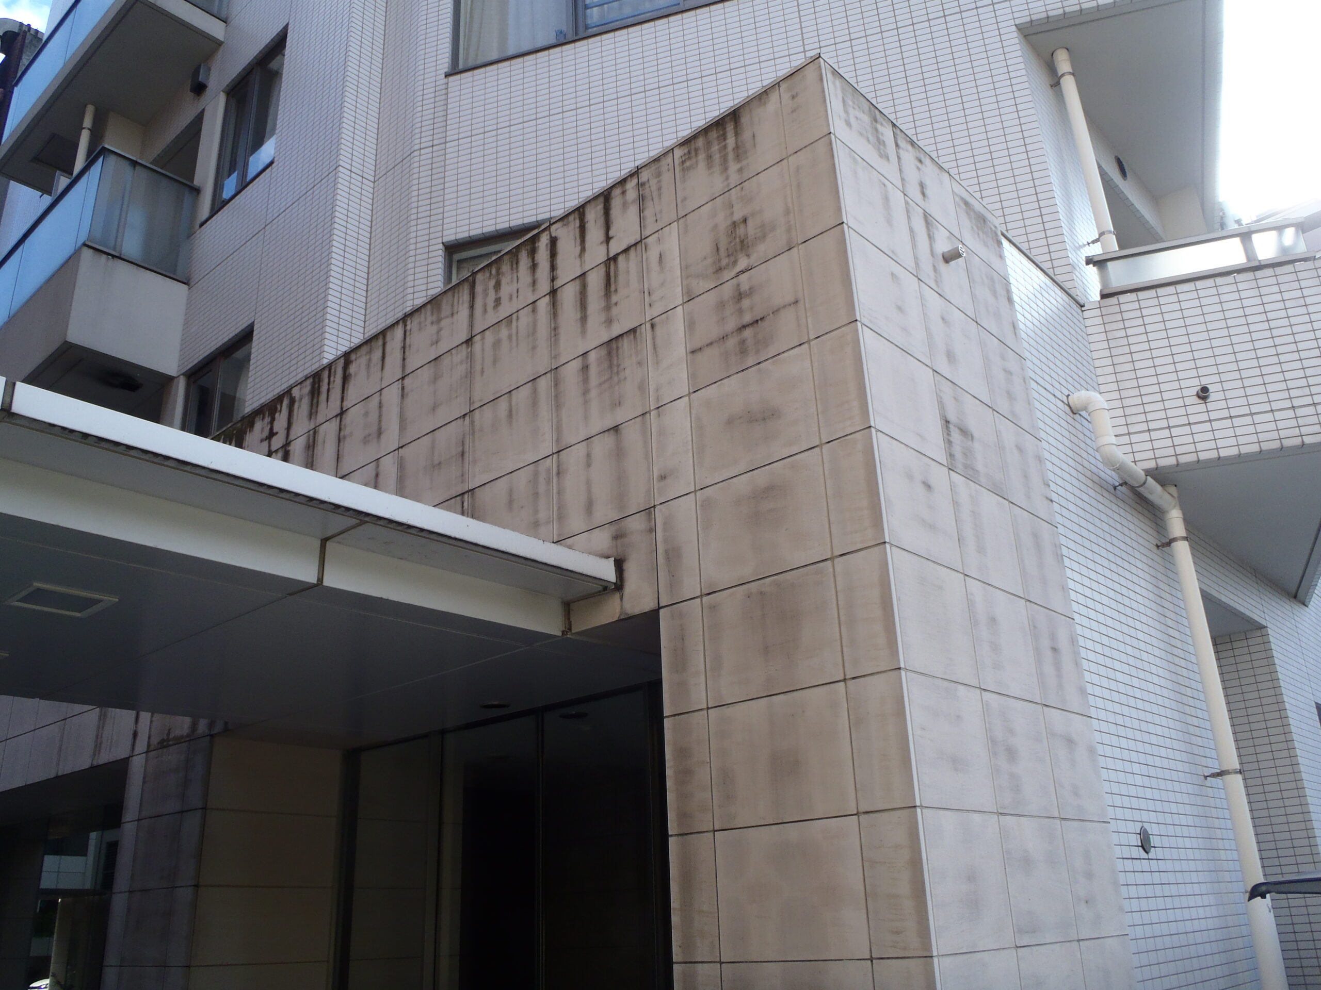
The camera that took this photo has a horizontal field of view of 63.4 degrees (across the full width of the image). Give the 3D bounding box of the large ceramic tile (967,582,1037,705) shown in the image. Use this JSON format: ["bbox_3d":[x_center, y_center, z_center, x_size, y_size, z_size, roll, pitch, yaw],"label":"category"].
[{"bbox_3d":[1.266,0.548,3.962,0.025,0.408,0.505,-20,-27,38],"label":"large ceramic tile"}]

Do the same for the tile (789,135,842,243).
[{"bbox_3d":[0.586,-1.136,3.962,0.198,0.399,0.022,-20,-27,38],"label":"tile"}]

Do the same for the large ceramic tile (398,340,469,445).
[{"bbox_3d":[-1.157,-0.521,5.521,0.582,0.408,0.020,-20,-27,38],"label":"large ceramic tile"}]

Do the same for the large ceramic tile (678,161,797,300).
[{"bbox_3d":[0.303,-1.028,4.202,0.555,0.398,0.030,-20,-27,38],"label":"large ceramic tile"}]

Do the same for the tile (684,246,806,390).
[{"bbox_3d":[0.320,-0.655,4.049,0.558,0.399,0.022,-20,-27,38],"label":"tile"}]

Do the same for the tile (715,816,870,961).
[{"bbox_3d":[0.412,1.262,3.405,0.569,0.404,0.025,-20,-27,38],"label":"tile"}]

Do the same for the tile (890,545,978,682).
[{"bbox_3d":[0.897,0.411,3.502,0.022,0.399,0.499,-20,-27,38],"label":"tile"}]

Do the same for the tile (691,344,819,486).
[{"bbox_3d":[0.349,-0.281,3.990,0.569,0.409,0.030,-20,-27,38],"label":"tile"}]

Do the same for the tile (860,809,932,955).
[{"bbox_3d":[0.700,1.146,3.161,0.198,0.403,0.030,-20,-27,38],"label":"tile"}]

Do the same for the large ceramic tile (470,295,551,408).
[{"bbox_3d":[-0.717,-0.681,5.156,0.589,0.409,0.025,-20,-27,38],"label":"large ceramic tile"}]

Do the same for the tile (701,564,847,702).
[{"bbox_3d":[0.384,0.489,3.691,0.567,0.404,0.030,-20,-27,38],"label":"tile"}]

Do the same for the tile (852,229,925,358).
[{"bbox_3d":[0.847,-0.719,3.945,0.022,0.399,0.499,-20,-27,38],"label":"tile"}]

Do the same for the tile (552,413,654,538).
[{"bbox_3d":[-0.233,-0.066,4.380,0.563,0.398,0.030,-20,-27,38],"label":"tile"}]

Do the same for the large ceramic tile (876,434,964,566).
[{"bbox_3d":[0.880,0.035,3.650,0.022,0.399,0.499,-20,-27,38],"label":"large ceramic tile"}]

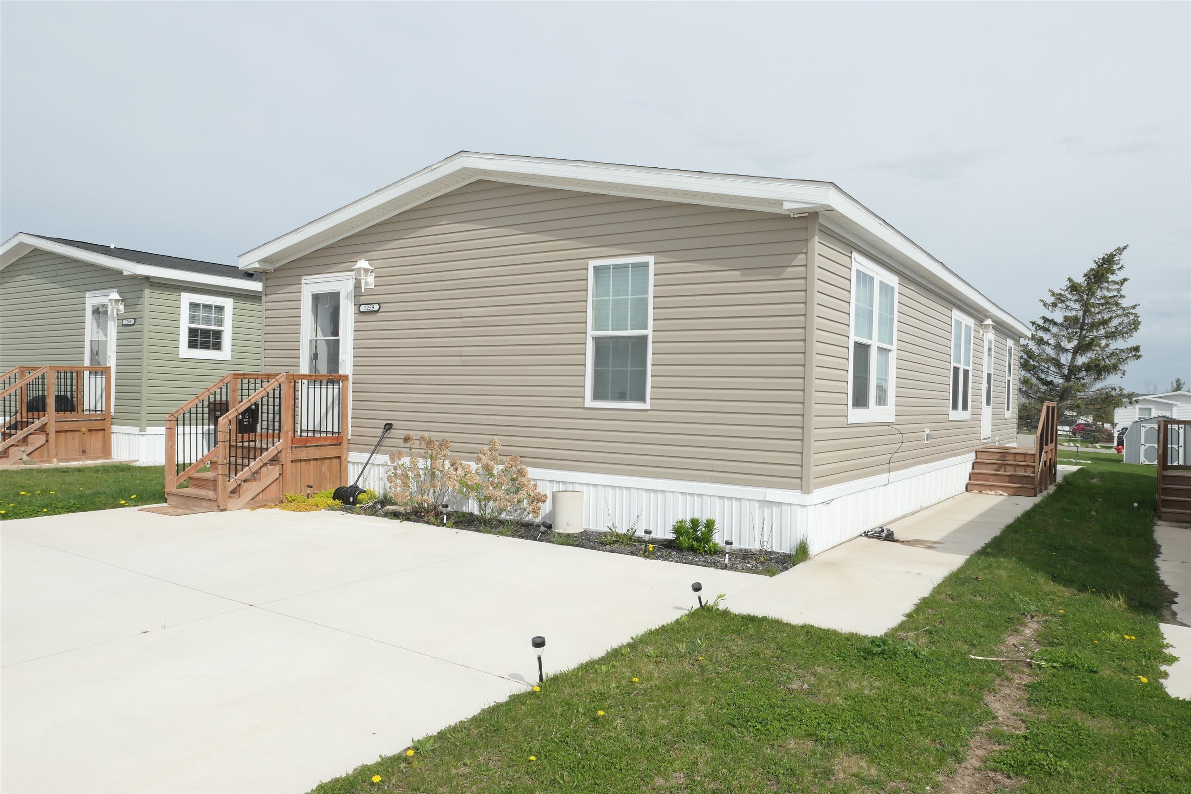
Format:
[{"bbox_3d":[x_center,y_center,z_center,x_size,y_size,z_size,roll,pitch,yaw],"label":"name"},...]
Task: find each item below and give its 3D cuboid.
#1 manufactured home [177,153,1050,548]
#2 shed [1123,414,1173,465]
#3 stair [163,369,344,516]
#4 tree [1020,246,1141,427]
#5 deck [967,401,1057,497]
[{"bbox_3d":[2.559,-0.593,15.252,8.781,4.138,14.949,2,0,35],"label":"manufactured home"},{"bbox_3d":[22.203,1.621,31.069,2.400,1.952,2.600,2,0,35],"label":"shed"},{"bbox_3d":[-4.249,0.482,10.127,1.188,1.604,1.881,2,0,35],"label":"stair"},{"bbox_3d":[39.420,-4.268,65.000,9.200,15.900,9.200,2,0,35],"label":"tree"},{"bbox_3d":[7.682,0.883,14.511,1.089,1.554,3.267,2,0,35],"label":"deck"}]

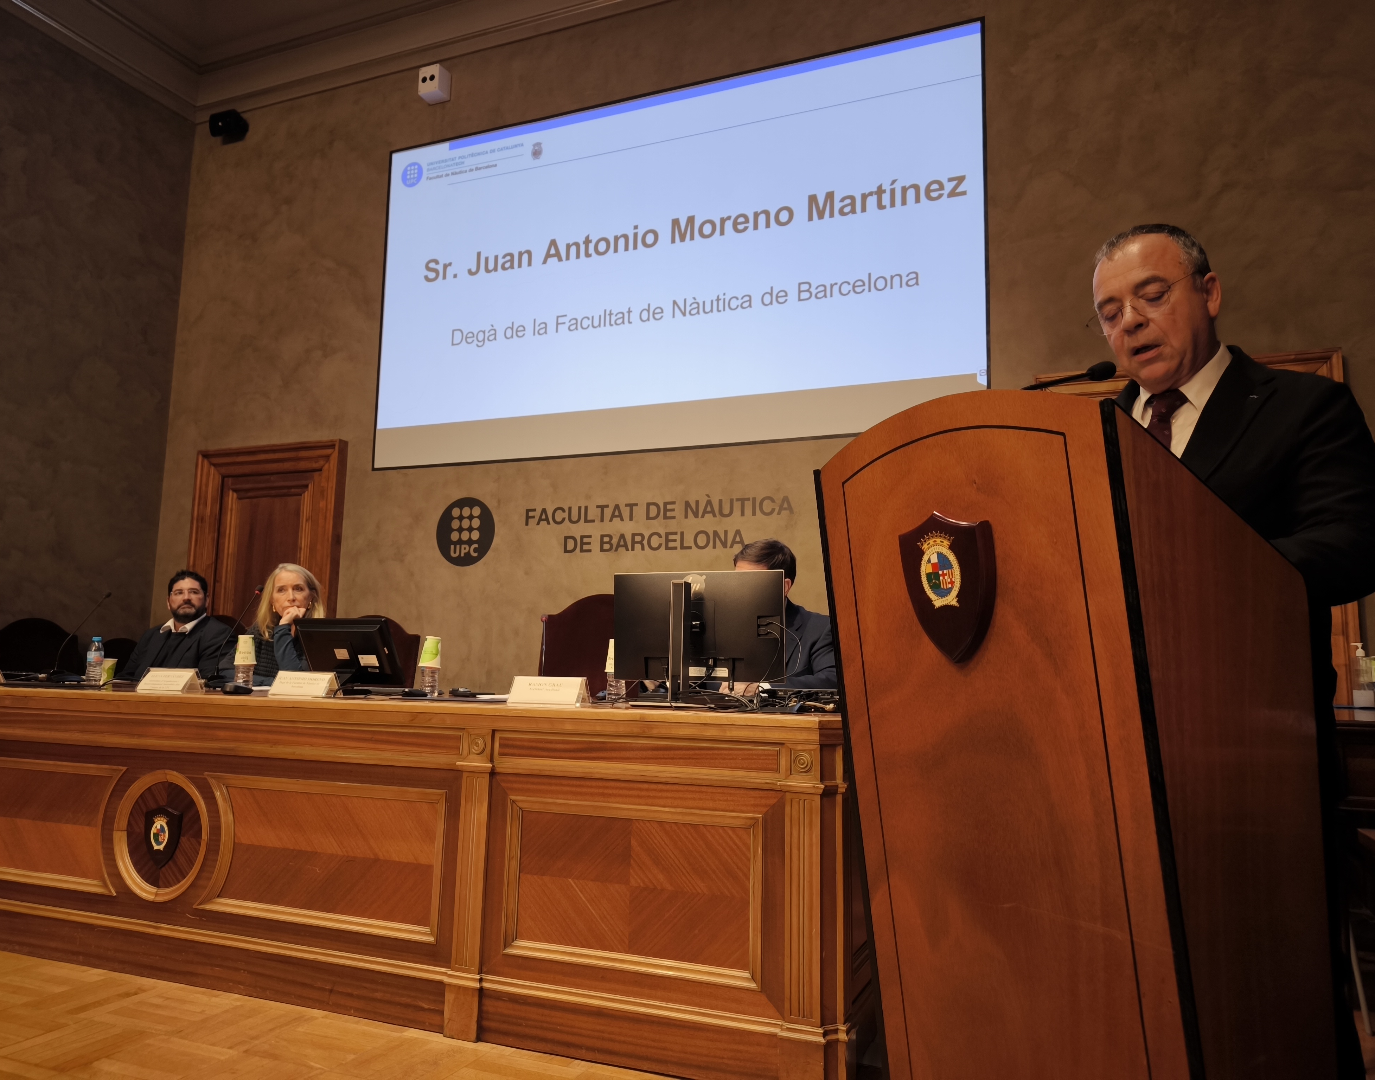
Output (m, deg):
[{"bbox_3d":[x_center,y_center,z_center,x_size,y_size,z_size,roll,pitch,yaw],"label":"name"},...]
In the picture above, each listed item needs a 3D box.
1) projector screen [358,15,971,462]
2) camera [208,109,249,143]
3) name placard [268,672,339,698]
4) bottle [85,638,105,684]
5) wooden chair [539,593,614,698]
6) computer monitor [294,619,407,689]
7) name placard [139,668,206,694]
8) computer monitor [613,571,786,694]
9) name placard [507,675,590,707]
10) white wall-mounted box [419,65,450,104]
[{"bbox_3d":[-0.237,-1.617,5.929,3.881,2.209,0.060,-2,-8,22],"label":"projector screen"},{"bbox_3d":[-3.385,-3.053,7.363,0.220,0.185,0.165,-1,-8,13],"label":"camera"},{"bbox_3d":[-1.106,0.420,2.895,0.200,0.076,0.086,-2,-8,22],"label":"name placard"},{"bbox_3d":[-2.342,0.479,3.950,0.060,0.188,0.060,-2,-8,22],"label":"bottle"},{"bbox_3d":[-0.386,0.720,3.163,0.580,1.140,0.620,-2,-8,22],"label":"wooden chair"},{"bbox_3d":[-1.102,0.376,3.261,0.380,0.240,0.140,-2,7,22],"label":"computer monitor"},{"bbox_3d":[-1.606,0.438,3.091,0.200,0.076,0.086,-2,-8,22],"label":"name placard"},{"bbox_3d":[0.015,0.279,2.895,0.540,0.375,0.190,-2,-8,22],"label":"computer monitor"},{"bbox_3d":[-0.360,0.393,2.587,0.200,0.076,0.086,-2,-8,22],"label":"name placard"},{"bbox_3d":[-1.692,-3.055,6.704,0.152,0.187,0.132,-2,-8,22],"label":"white wall-mounted box"}]

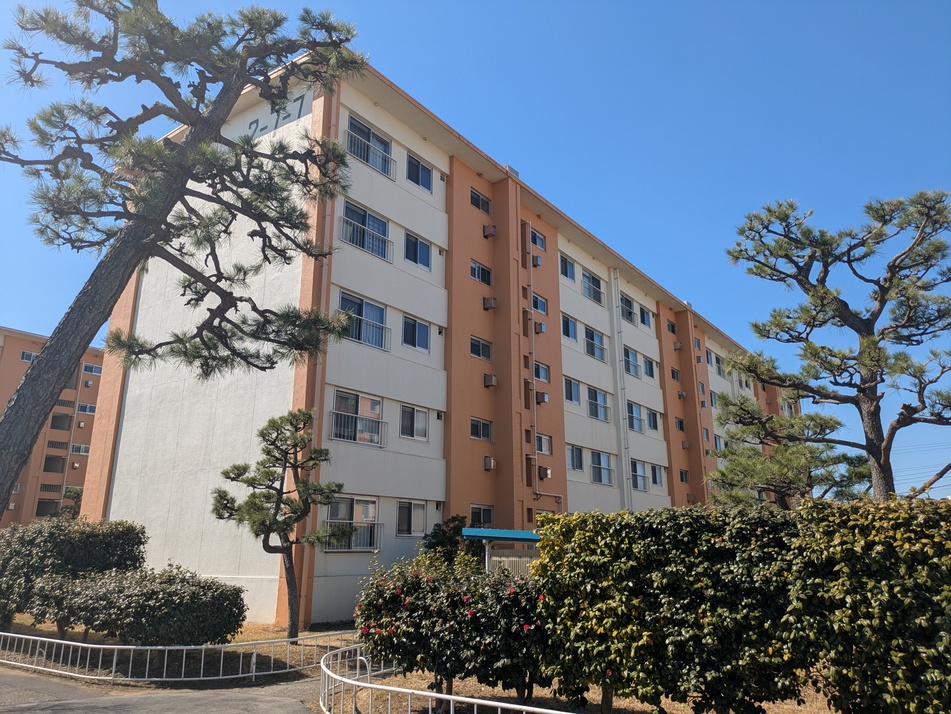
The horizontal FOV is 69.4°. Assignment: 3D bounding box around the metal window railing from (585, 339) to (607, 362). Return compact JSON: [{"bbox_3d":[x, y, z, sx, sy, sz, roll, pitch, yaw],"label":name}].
[{"bbox_3d":[5.163,-0.210,29.564,0.132,0.715,2.013,-12,-20,35],"label":"metal window railing"}]

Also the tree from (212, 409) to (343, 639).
[{"bbox_3d":[-3.484,2.975,12.441,2.481,4.132,2.283,4,-16,-13],"label":"tree"}]

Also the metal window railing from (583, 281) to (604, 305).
[{"bbox_3d":[5.158,-2.749,30.286,0.132,0.715,2.013,-12,-20,35],"label":"metal window railing"}]

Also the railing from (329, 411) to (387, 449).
[{"bbox_3d":[-2.991,1.892,17.605,0.132,0.715,2.013,-12,-20,35],"label":"railing"}]

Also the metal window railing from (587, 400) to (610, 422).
[{"bbox_3d":[5.168,2.329,28.842,0.132,0.715,2.013,-12,-20,35],"label":"metal window railing"}]

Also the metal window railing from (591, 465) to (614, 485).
[{"bbox_3d":[5.173,4.868,28.120,0.132,0.715,2.013,-12,-20,35],"label":"metal window railing"}]

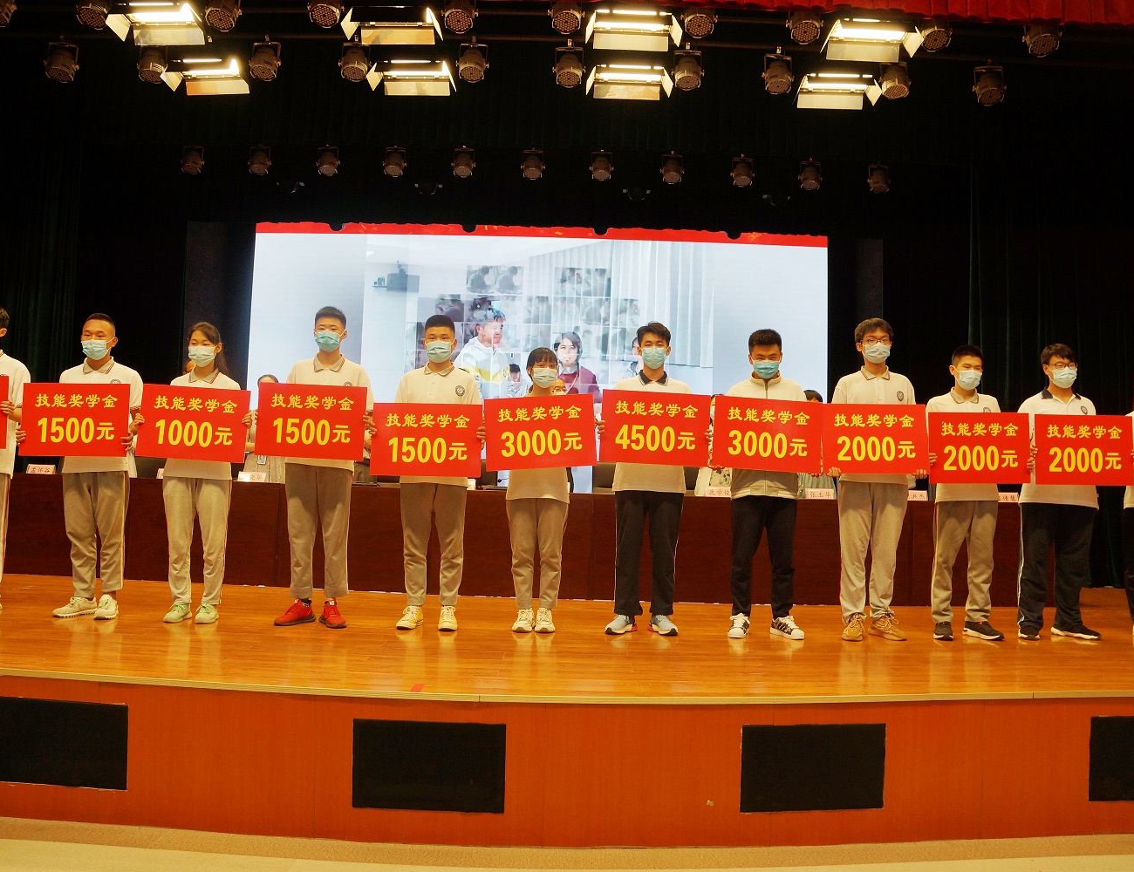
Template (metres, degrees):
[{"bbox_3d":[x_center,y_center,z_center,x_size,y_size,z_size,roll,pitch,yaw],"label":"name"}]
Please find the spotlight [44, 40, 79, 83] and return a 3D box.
[{"bbox_3d":[-4.202,-3.107,7.250,0.270,0.300,0.240,2,-1,0],"label":"spotlight"}]

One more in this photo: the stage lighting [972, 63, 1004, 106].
[{"bbox_3d":[3.460,-2.883,7.158,0.270,0.300,0.240,2,-1,0],"label":"stage lighting"}]

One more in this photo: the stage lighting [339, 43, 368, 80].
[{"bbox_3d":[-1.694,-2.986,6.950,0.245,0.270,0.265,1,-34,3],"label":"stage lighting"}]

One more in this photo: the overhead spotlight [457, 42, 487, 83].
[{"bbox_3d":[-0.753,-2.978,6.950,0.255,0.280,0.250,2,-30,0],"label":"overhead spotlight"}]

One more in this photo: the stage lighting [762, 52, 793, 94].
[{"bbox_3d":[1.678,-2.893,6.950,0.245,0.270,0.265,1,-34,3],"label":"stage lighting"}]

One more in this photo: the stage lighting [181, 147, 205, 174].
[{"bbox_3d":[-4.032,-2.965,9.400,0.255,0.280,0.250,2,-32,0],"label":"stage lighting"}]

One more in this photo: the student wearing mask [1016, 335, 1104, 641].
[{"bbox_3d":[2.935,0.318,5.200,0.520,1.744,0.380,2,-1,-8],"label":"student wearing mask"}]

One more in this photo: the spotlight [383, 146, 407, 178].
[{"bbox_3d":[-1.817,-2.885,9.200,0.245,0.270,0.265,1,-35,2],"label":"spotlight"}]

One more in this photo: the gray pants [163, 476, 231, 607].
[{"bbox_3d":[-2.110,0.549,4.980,0.370,0.850,0.260,2,-2,0],"label":"gray pants"}]

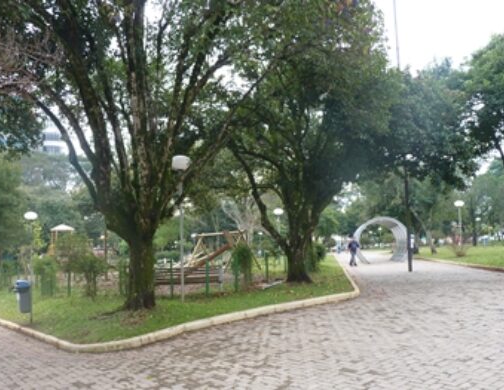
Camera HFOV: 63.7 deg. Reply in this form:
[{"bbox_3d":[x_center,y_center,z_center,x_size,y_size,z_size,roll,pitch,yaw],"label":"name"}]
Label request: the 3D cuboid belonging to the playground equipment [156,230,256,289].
[{"bbox_3d":[-1.632,2.160,14.404,3.500,1.793,2.200,-1,-6,-3],"label":"playground equipment"}]

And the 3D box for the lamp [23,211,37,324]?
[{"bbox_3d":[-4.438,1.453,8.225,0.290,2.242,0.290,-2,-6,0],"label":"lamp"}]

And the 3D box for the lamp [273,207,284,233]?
[{"bbox_3d":[1.574,2.382,24.125,0.450,3.287,0.450,-2,-6,0],"label":"lamp"}]

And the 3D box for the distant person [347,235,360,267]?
[{"bbox_3d":[5.252,2.881,21.174,0.550,1.631,0.400,-2,-6,6],"label":"distant person"}]

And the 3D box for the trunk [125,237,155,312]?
[{"bbox_3d":[-2.484,1.723,9.178,0.600,1.514,0.600,-2,-6,0],"label":"trunk"}]

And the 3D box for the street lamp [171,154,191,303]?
[{"bbox_3d":[-1.676,0.775,9.802,0.420,3.543,0.420,-2,-6,0],"label":"street lamp"}]

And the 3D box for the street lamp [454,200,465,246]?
[{"bbox_3d":[13.903,2.207,27.289,0.450,3.691,0.450,-2,-6,0],"label":"street lamp"}]

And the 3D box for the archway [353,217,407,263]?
[{"bbox_3d":[7.460,2.653,24.148,2.950,2.700,2.100,-2,-6,7],"label":"archway"}]

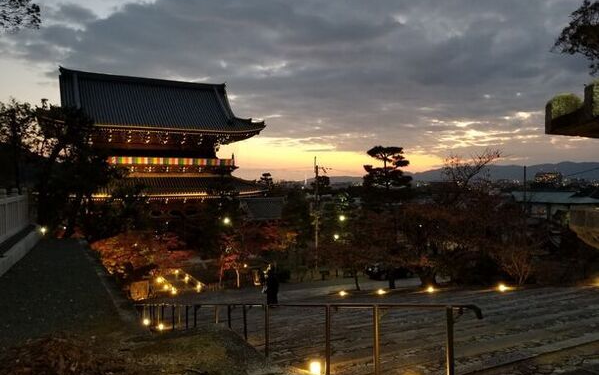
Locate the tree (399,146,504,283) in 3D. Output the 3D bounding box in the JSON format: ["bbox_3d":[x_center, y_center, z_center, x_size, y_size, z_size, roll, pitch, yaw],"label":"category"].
[{"bbox_3d":[8.837,1.767,26.500,6.245,8.012,5.800,0,1,0],"label":"tree"}]

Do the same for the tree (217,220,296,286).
[{"bbox_3d":[-3.175,4.989,34.000,5.896,5.140,5.600,0,1,0],"label":"tree"}]

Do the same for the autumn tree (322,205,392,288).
[{"bbox_3d":[3.992,4.272,31.500,5.042,5.743,5.000,0,1,0],"label":"autumn tree"}]

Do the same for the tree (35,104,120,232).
[{"bbox_3d":[-9.131,-0.823,18.500,3.537,5.265,3.500,0,1,0],"label":"tree"}]

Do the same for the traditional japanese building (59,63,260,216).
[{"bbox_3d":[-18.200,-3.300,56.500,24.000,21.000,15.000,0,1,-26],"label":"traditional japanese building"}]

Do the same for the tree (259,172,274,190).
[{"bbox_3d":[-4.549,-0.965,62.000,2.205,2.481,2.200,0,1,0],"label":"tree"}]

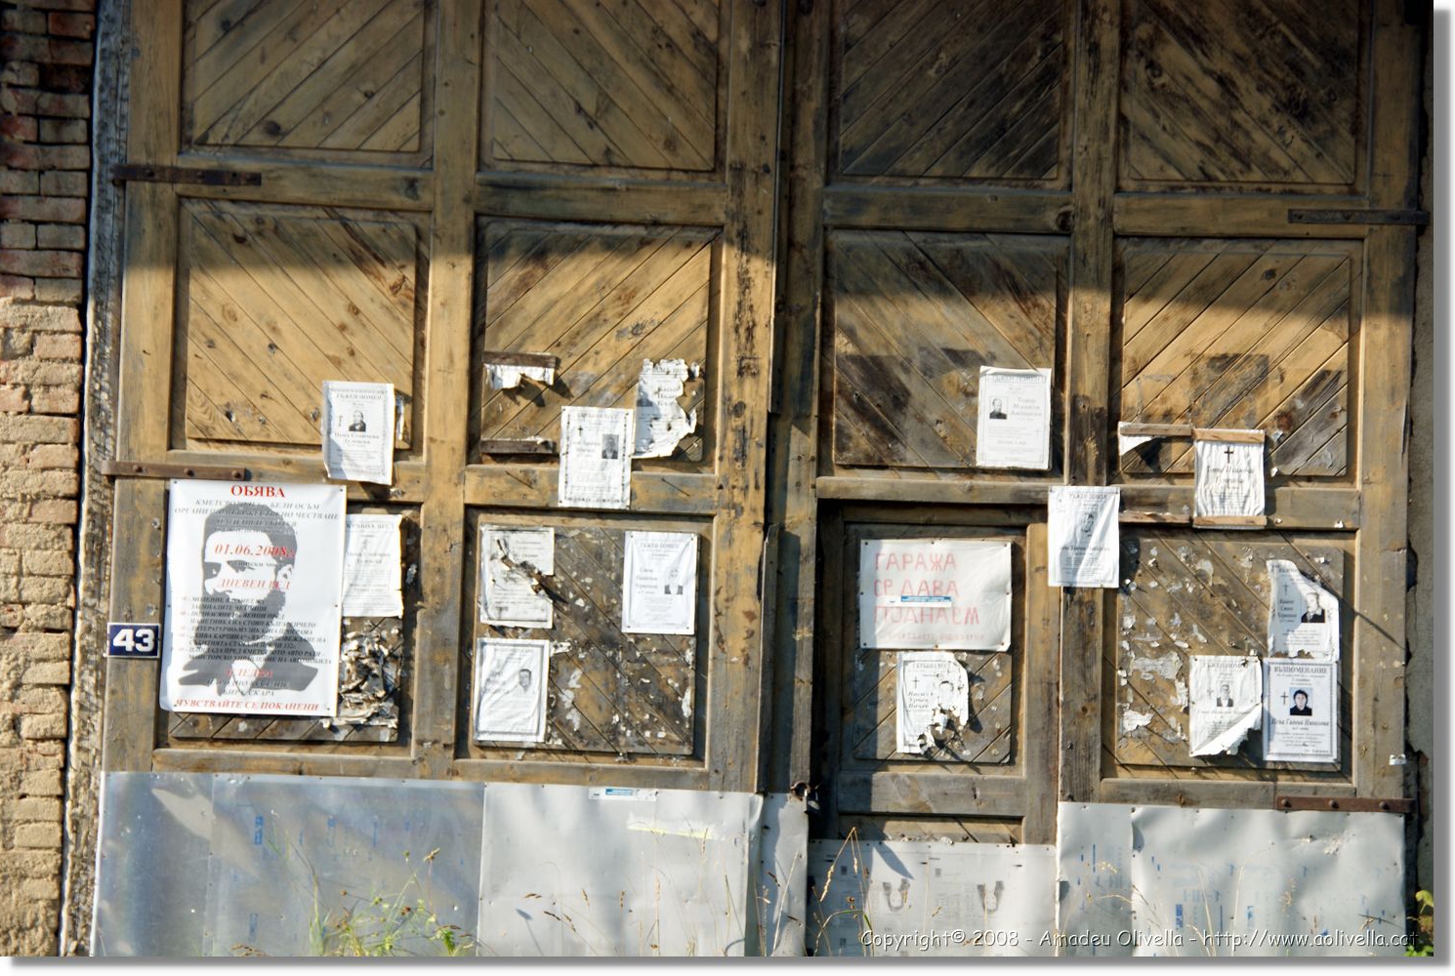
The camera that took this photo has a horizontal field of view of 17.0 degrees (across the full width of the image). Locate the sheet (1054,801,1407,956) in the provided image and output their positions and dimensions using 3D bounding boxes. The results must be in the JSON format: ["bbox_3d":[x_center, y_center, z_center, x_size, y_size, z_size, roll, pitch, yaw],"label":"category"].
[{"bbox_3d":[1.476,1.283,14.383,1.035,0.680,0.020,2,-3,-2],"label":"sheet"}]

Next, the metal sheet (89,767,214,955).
[{"bbox_3d":[-1.681,1.173,14.330,0.340,0.680,0.015,3,0,0],"label":"metal sheet"}]

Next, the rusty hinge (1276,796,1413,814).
[{"bbox_3d":[1.810,0.932,14.344,0.405,0.042,0.020,1,-2,0],"label":"rusty hinge"}]

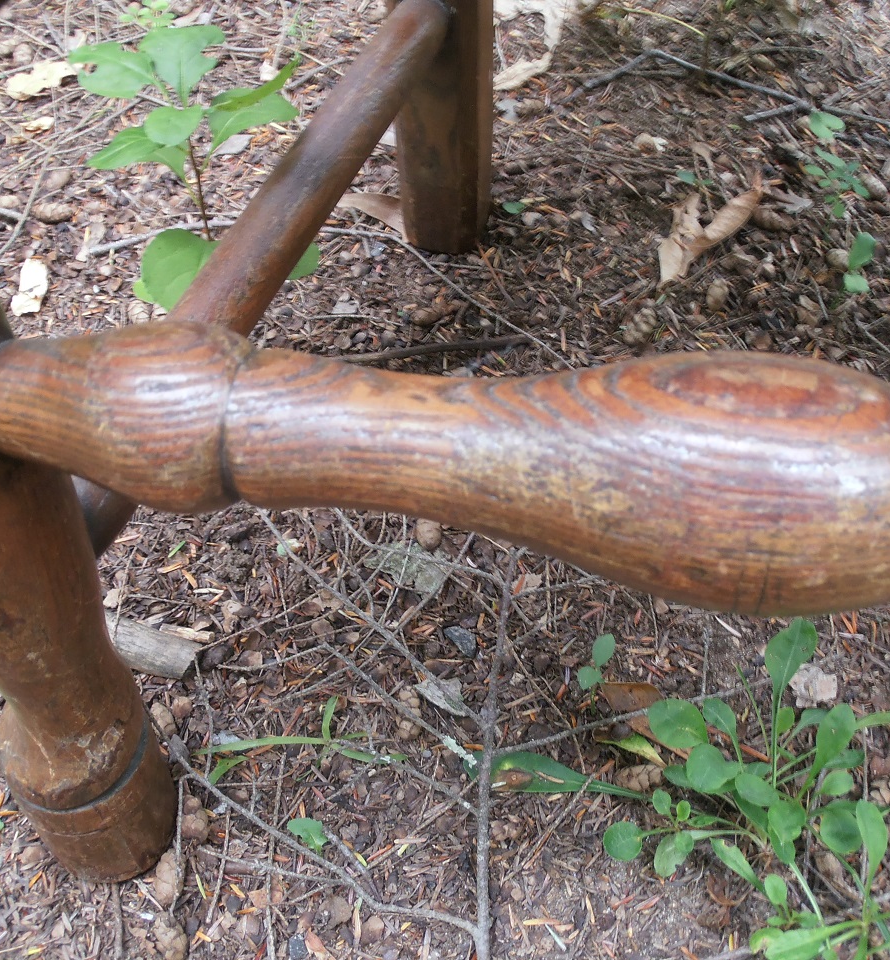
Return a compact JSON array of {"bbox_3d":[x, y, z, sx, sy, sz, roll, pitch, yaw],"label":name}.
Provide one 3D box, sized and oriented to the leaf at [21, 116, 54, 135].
[{"bbox_3d":[-0.238,-0.208,0.716,0.018,0.006,0.010,-26,53,-22],"label":"leaf"}]

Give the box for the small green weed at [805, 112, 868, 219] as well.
[{"bbox_3d":[0.214,-0.174,0.677,0.037,0.038,0.083,0,44,0],"label":"small green weed"}]

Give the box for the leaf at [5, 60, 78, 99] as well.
[{"bbox_3d":[-0.262,-0.259,0.785,0.046,0.012,0.032,-26,50,-24],"label":"leaf"}]

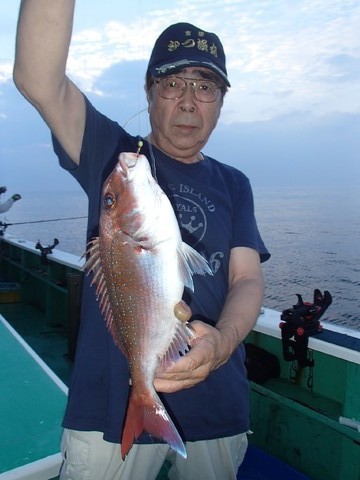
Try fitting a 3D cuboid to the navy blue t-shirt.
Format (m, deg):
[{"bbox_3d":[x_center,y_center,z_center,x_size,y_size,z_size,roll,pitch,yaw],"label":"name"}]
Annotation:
[{"bbox_3d":[-0.028,0.055,0.900,0.500,0.730,0.300,-2,8,-12],"label":"navy blue t-shirt"}]

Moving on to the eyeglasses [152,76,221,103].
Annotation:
[{"bbox_3d":[0.006,-0.309,0.836,0.138,0.050,0.140,1,10,-9],"label":"eyeglasses"}]

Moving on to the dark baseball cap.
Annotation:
[{"bbox_3d":[0.017,-0.397,0.850,0.178,0.152,0.262,1,10,-9],"label":"dark baseball cap"}]

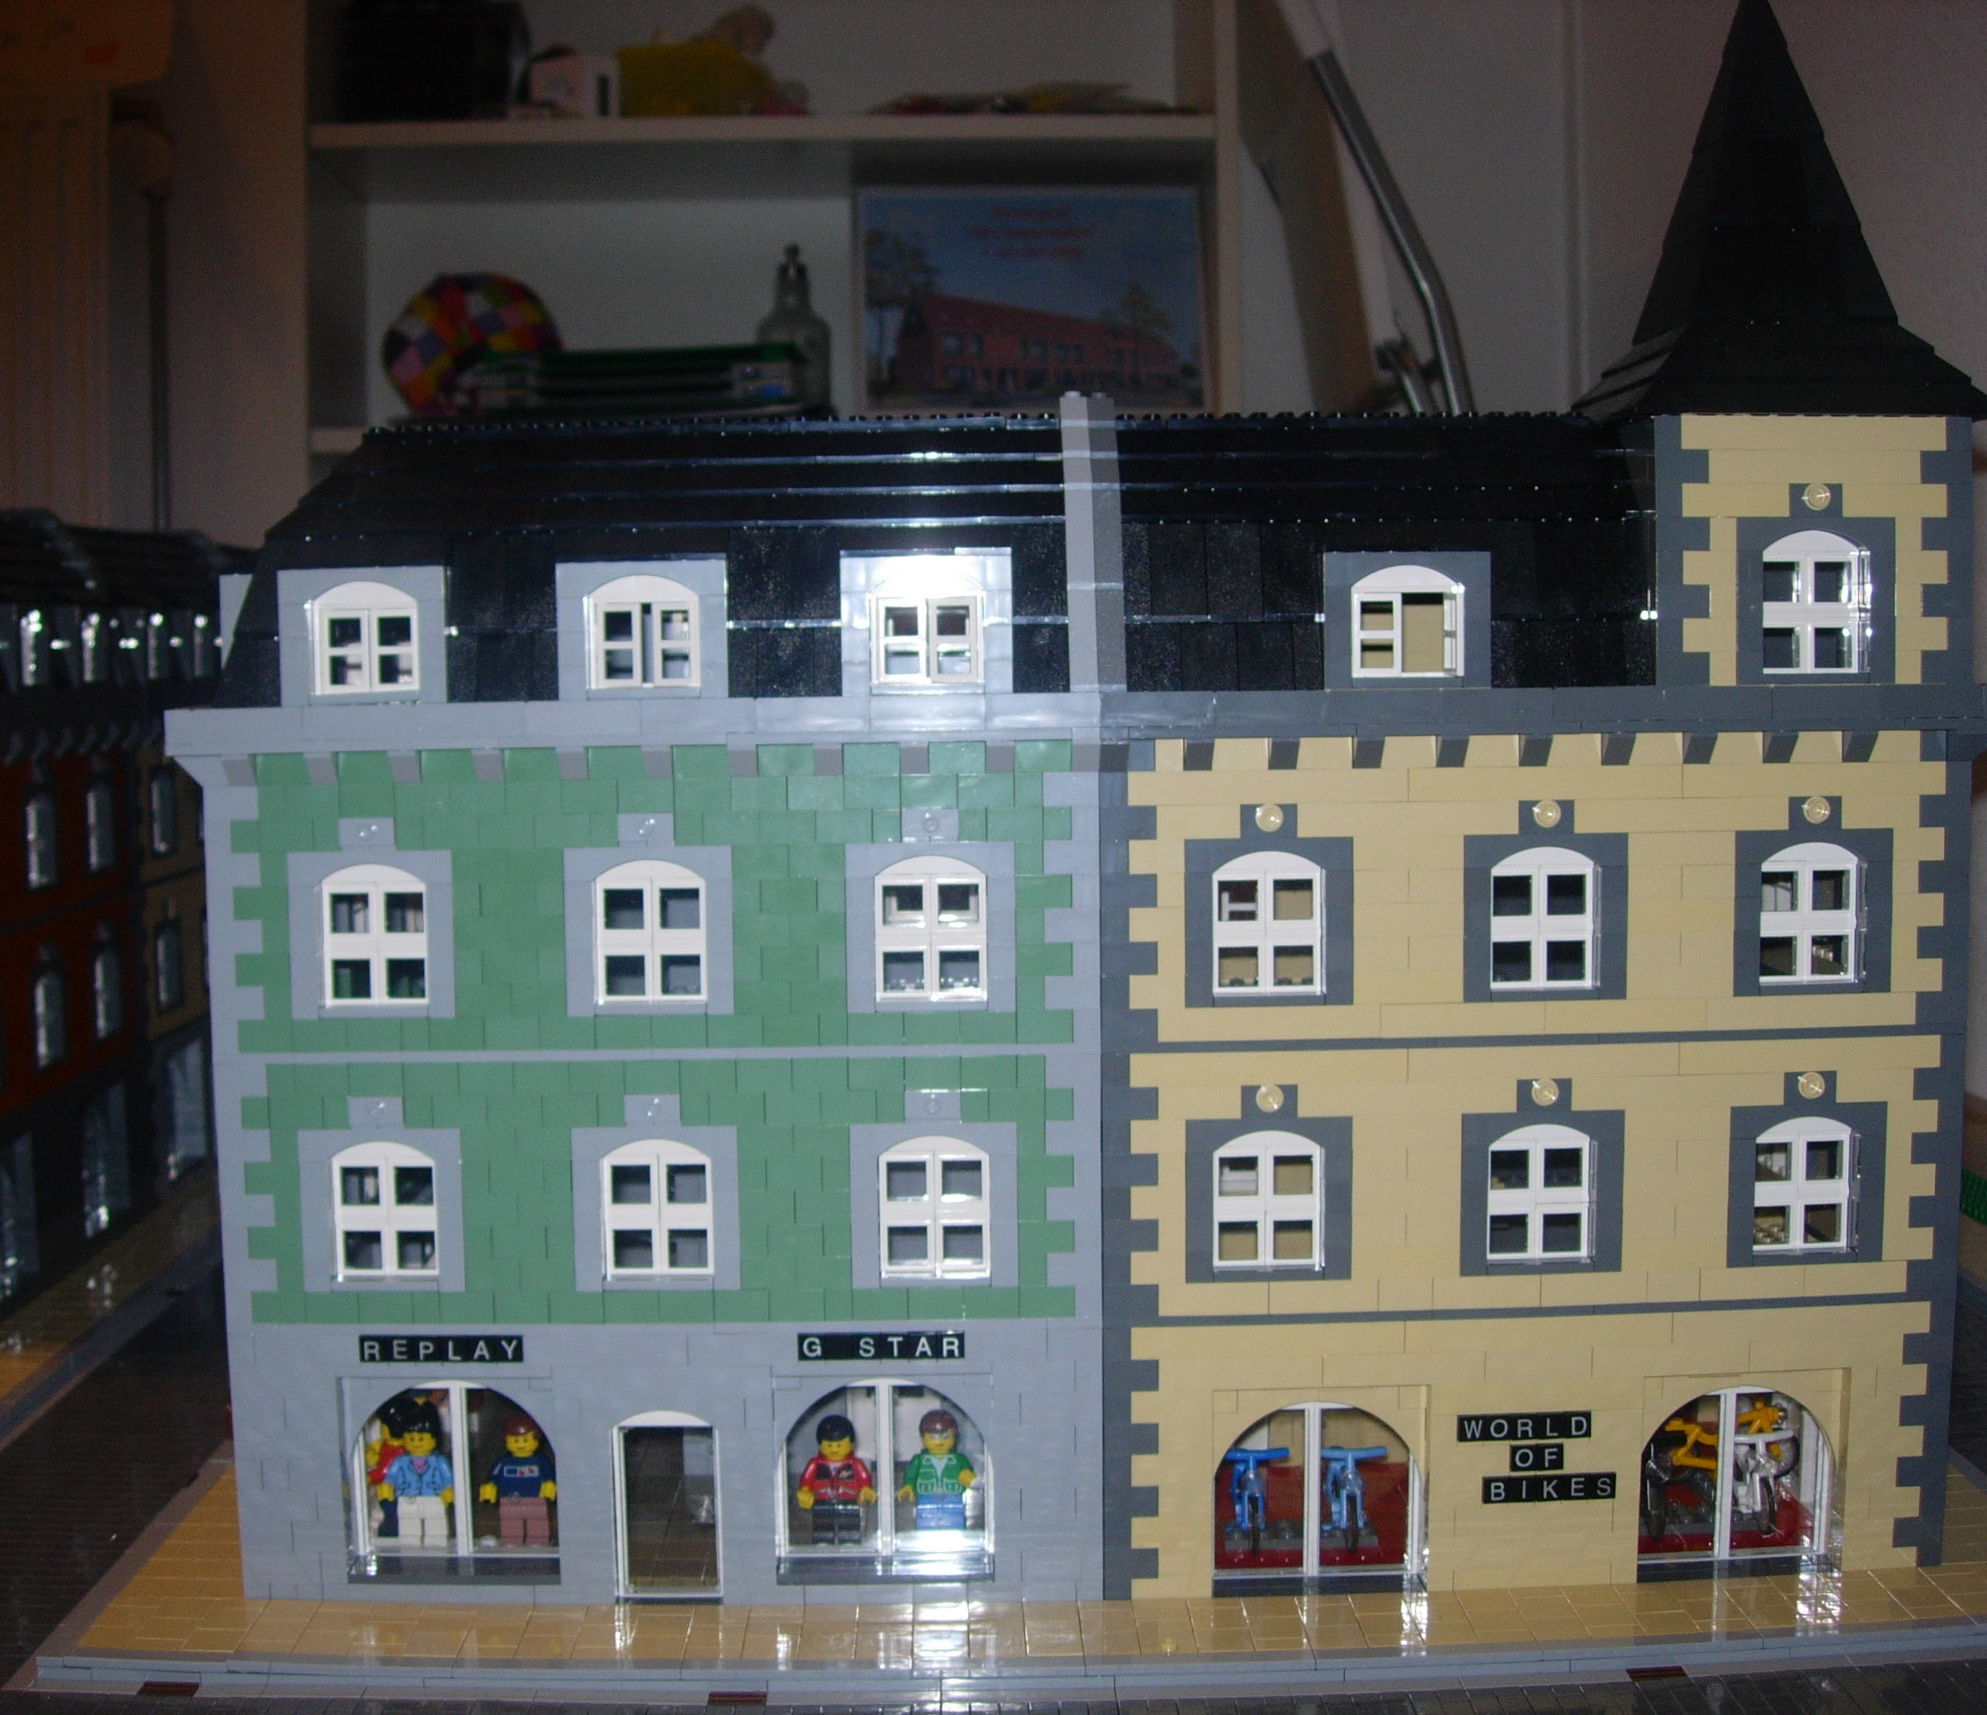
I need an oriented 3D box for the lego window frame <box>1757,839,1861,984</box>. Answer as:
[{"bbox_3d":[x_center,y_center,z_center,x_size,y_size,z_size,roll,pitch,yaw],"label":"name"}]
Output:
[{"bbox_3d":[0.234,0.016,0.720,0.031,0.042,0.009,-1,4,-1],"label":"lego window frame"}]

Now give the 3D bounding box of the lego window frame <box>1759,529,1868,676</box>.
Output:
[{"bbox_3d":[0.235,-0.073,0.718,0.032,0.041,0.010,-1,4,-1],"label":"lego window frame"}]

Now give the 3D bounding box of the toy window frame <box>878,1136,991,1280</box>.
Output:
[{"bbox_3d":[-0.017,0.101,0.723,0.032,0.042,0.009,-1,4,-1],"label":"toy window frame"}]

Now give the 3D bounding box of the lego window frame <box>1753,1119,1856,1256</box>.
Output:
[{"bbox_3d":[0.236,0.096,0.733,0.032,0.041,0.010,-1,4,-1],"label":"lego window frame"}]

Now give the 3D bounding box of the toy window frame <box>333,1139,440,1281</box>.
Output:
[{"bbox_3d":[-0.175,0.101,0.728,0.032,0.041,0.008,-1,4,-1],"label":"toy window frame"}]

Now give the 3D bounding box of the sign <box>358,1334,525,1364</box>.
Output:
[{"bbox_3d":[-0.158,0.140,0.717,0.048,0.008,0.004,-1,4,-1],"label":"sign"}]

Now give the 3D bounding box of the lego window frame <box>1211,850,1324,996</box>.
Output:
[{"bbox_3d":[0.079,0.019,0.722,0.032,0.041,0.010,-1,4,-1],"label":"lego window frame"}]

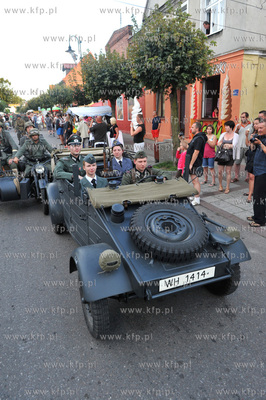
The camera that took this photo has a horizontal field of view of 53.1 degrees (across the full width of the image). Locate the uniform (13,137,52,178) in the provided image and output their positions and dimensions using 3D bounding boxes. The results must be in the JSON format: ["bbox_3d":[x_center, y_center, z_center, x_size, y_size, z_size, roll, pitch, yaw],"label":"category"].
[{"bbox_3d":[-2.178,-1.031,5.983,0.800,0.900,0.620,-7,19,-20],"label":"uniform"}]

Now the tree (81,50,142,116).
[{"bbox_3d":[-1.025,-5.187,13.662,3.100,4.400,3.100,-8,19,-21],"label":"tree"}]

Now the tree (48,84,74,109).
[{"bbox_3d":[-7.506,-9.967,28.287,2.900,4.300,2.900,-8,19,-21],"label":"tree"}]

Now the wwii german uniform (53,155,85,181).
[{"bbox_3d":[-0.938,-0.428,4.000,0.540,0.600,0.400,-9,20,-25],"label":"wwii german uniform"}]

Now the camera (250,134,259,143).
[{"bbox_3d":[1.938,-0.981,4.250,0.140,0.105,0.140,-7,19,-20],"label":"camera"}]

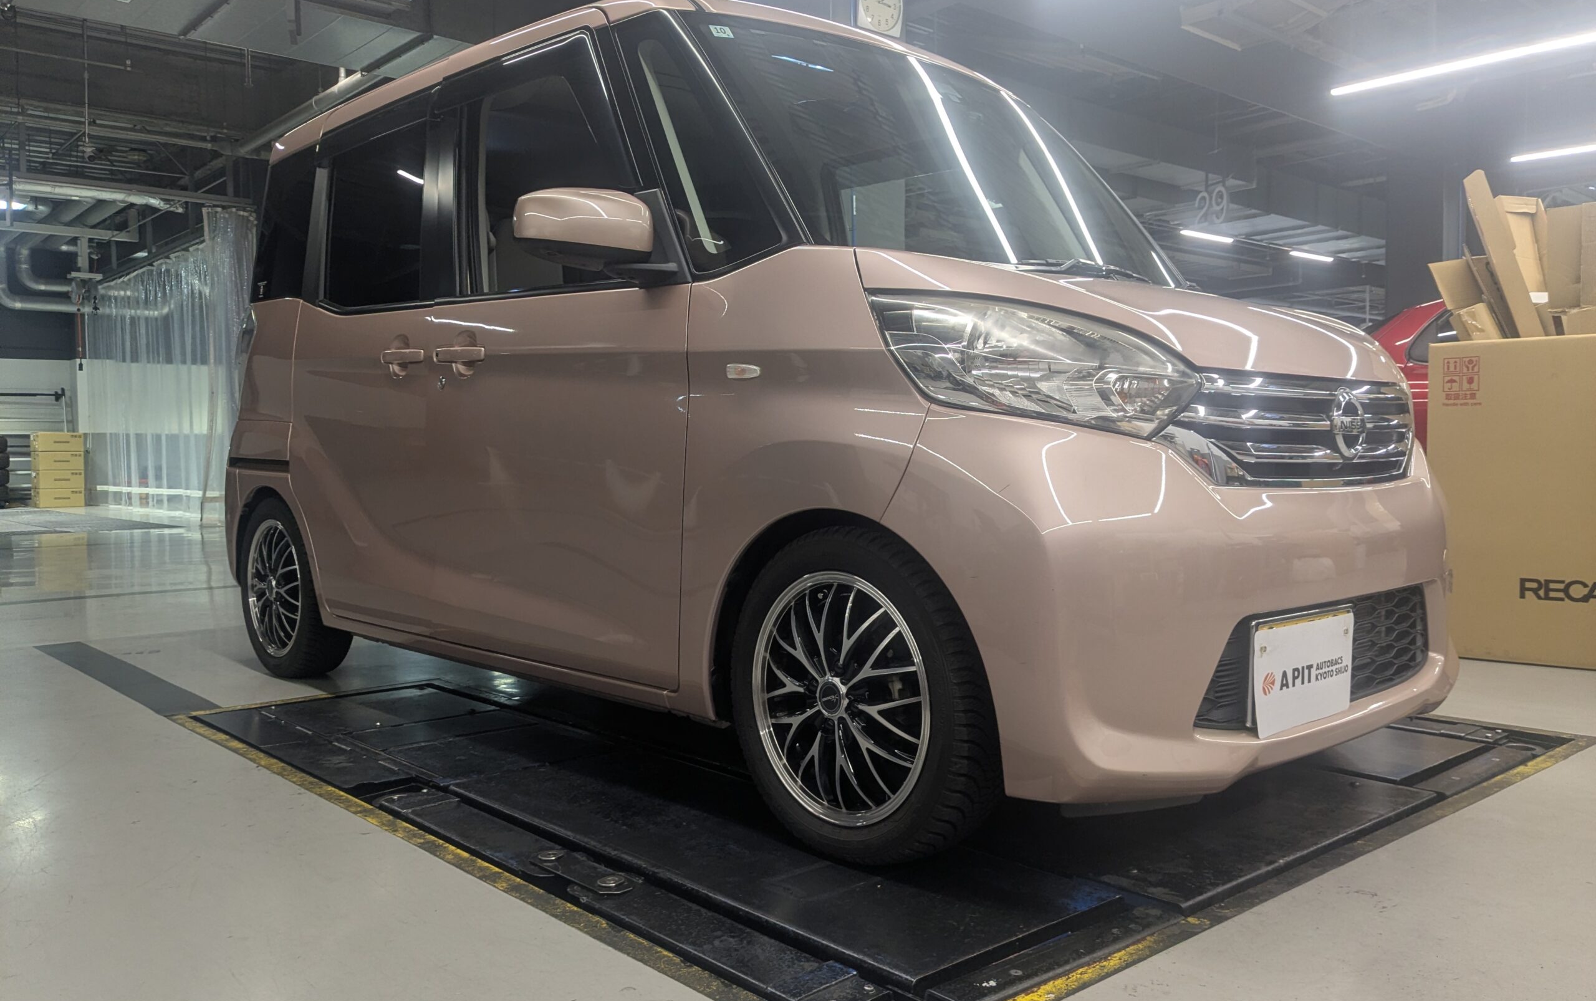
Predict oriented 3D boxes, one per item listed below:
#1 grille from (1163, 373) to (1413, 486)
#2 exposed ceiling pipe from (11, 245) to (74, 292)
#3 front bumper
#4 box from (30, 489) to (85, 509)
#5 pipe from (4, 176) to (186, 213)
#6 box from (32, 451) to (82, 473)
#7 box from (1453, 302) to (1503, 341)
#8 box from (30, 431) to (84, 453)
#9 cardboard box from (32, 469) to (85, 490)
[{"bbox_3d":[0.921,-0.121,2.180,0.820,0.180,0.125,-1,2,-44],"label":"grille"},{"bbox_3d":[-8.880,-2.718,14.667,0.600,0.530,0.170,-3,4,-41],"label":"exposed ceiling pipe"},{"bbox_3d":[0.813,0.128,2.276,1.460,0.580,0.440,-3,3,-43],"label":"front bumper"},{"bbox_3d":[-10.438,-0.029,17.563,0.540,0.262,0.500,-1,2,-44],"label":"box"},{"bbox_3d":[-8.014,-3.485,14.200,1.850,0.200,0.140,-1,2,-39],"label":"pipe"},{"bbox_3d":[-10.445,-0.553,17.548,0.540,0.262,0.500,-1,2,-44],"label":"box"},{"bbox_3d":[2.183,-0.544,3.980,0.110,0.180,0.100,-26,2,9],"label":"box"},{"bbox_3d":[-10.451,-0.815,17.541,0.540,0.262,0.500,-1,2,-44],"label":"box"},{"bbox_3d":[-9.142,-0.261,15.364,0.480,0.222,0.470,-3,4,-41],"label":"cardboard box"}]

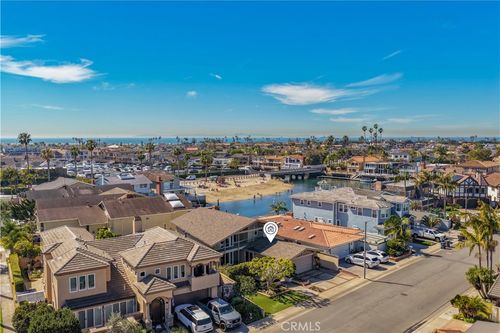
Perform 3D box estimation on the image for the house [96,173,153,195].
[{"bbox_3d":[-35.215,6.054,109.775,12.500,7.200,15.000,-3,5,-30],"label":"house"}]

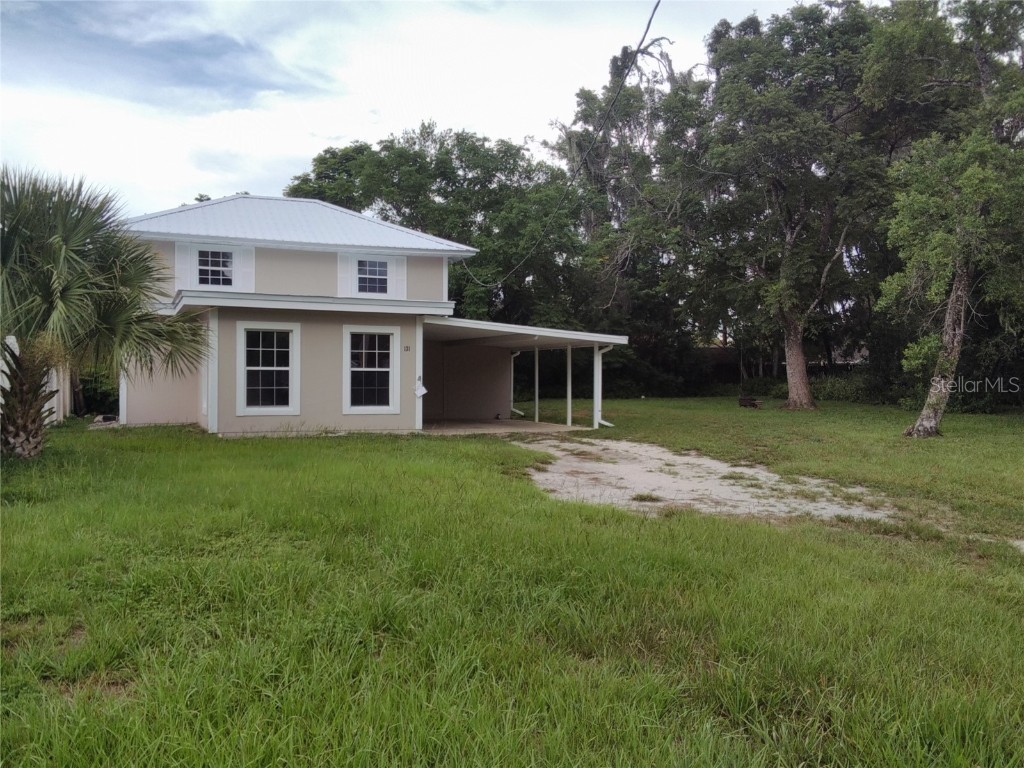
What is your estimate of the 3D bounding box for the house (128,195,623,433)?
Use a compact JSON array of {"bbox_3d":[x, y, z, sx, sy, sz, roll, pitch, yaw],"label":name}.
[{"bbox_3d":[-5.071,-2.357,23.098,11.801,6.783,12.852,0,0,-23],"label":"house"}]

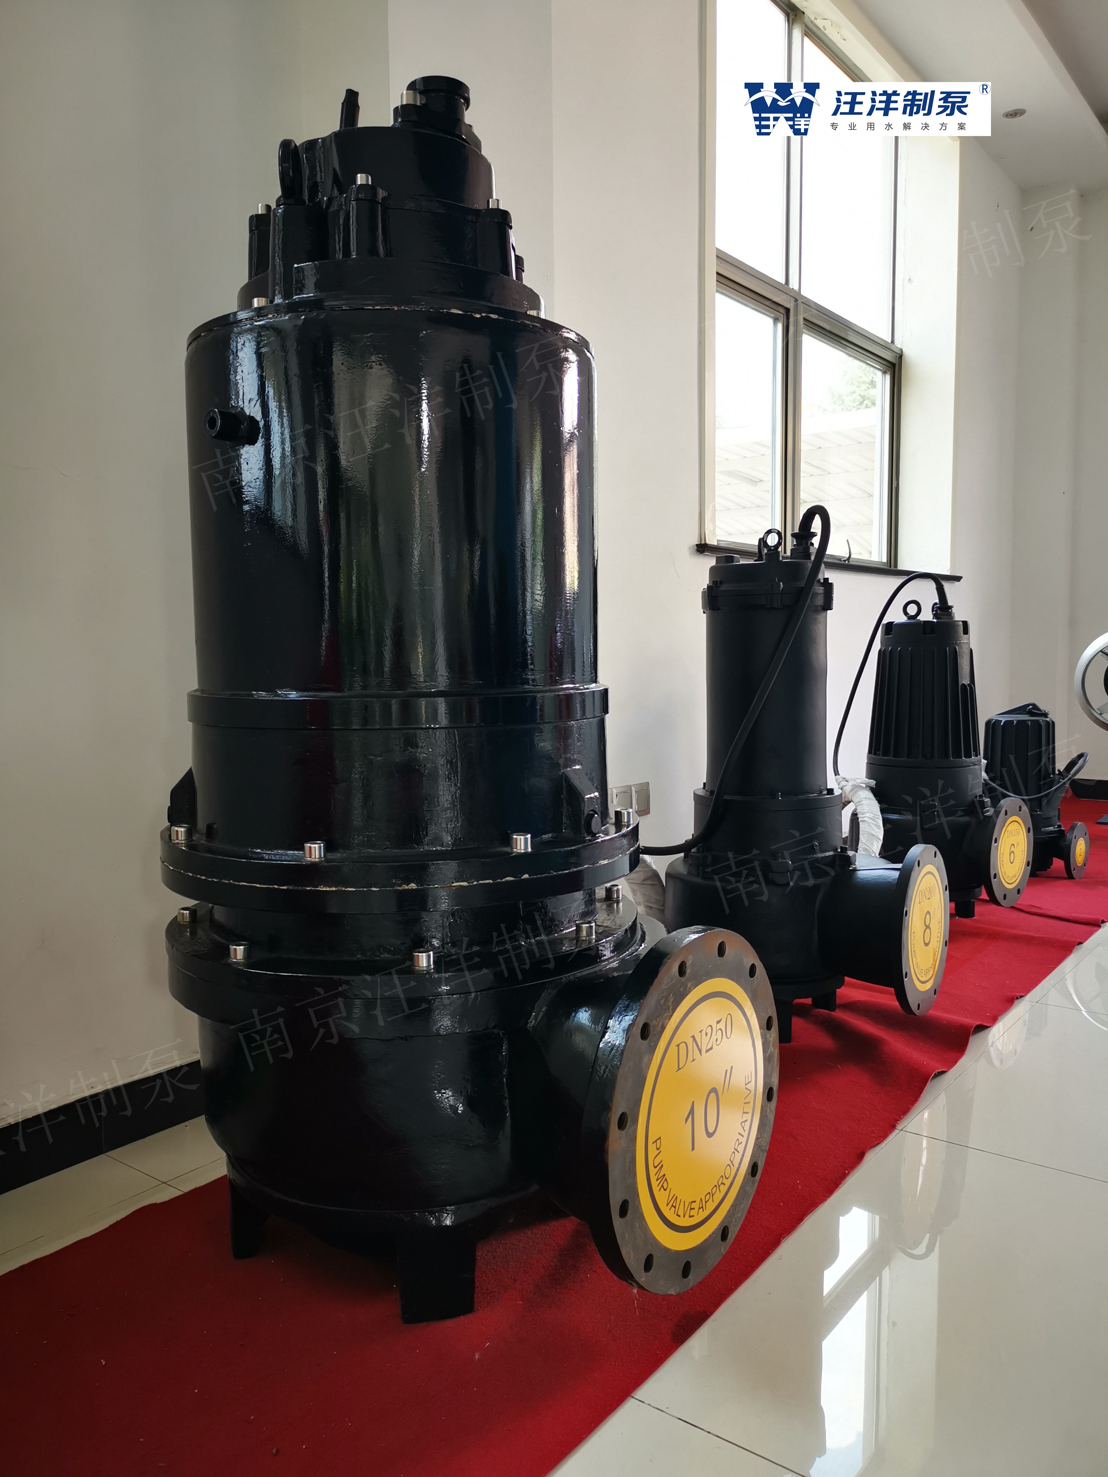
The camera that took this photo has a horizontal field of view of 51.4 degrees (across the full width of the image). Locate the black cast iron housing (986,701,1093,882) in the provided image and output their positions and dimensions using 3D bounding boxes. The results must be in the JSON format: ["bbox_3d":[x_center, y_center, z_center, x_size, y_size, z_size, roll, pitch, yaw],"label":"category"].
[{"bbox_3d":[1.569,0.172,3.803,0.330,0.570,0.280,3,6,42],"label":"black cast iron housing"}]

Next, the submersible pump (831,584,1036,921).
[{"bbox_3d":[1.035,0.041,3.159,0.455,0.915,0.410,3,6,43],"label":"submersible pump"}]

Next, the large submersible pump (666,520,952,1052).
[{"bbox_3d":[0.488,0.057,2.330,0.540,1.045,0.420,2,5,34],"label":"large submersible pump"}]

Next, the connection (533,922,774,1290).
[{"bbox_3d":[0.087,0.408,1.344,0.200,0.395,0.395,3,5,36],"label":"connection"}]

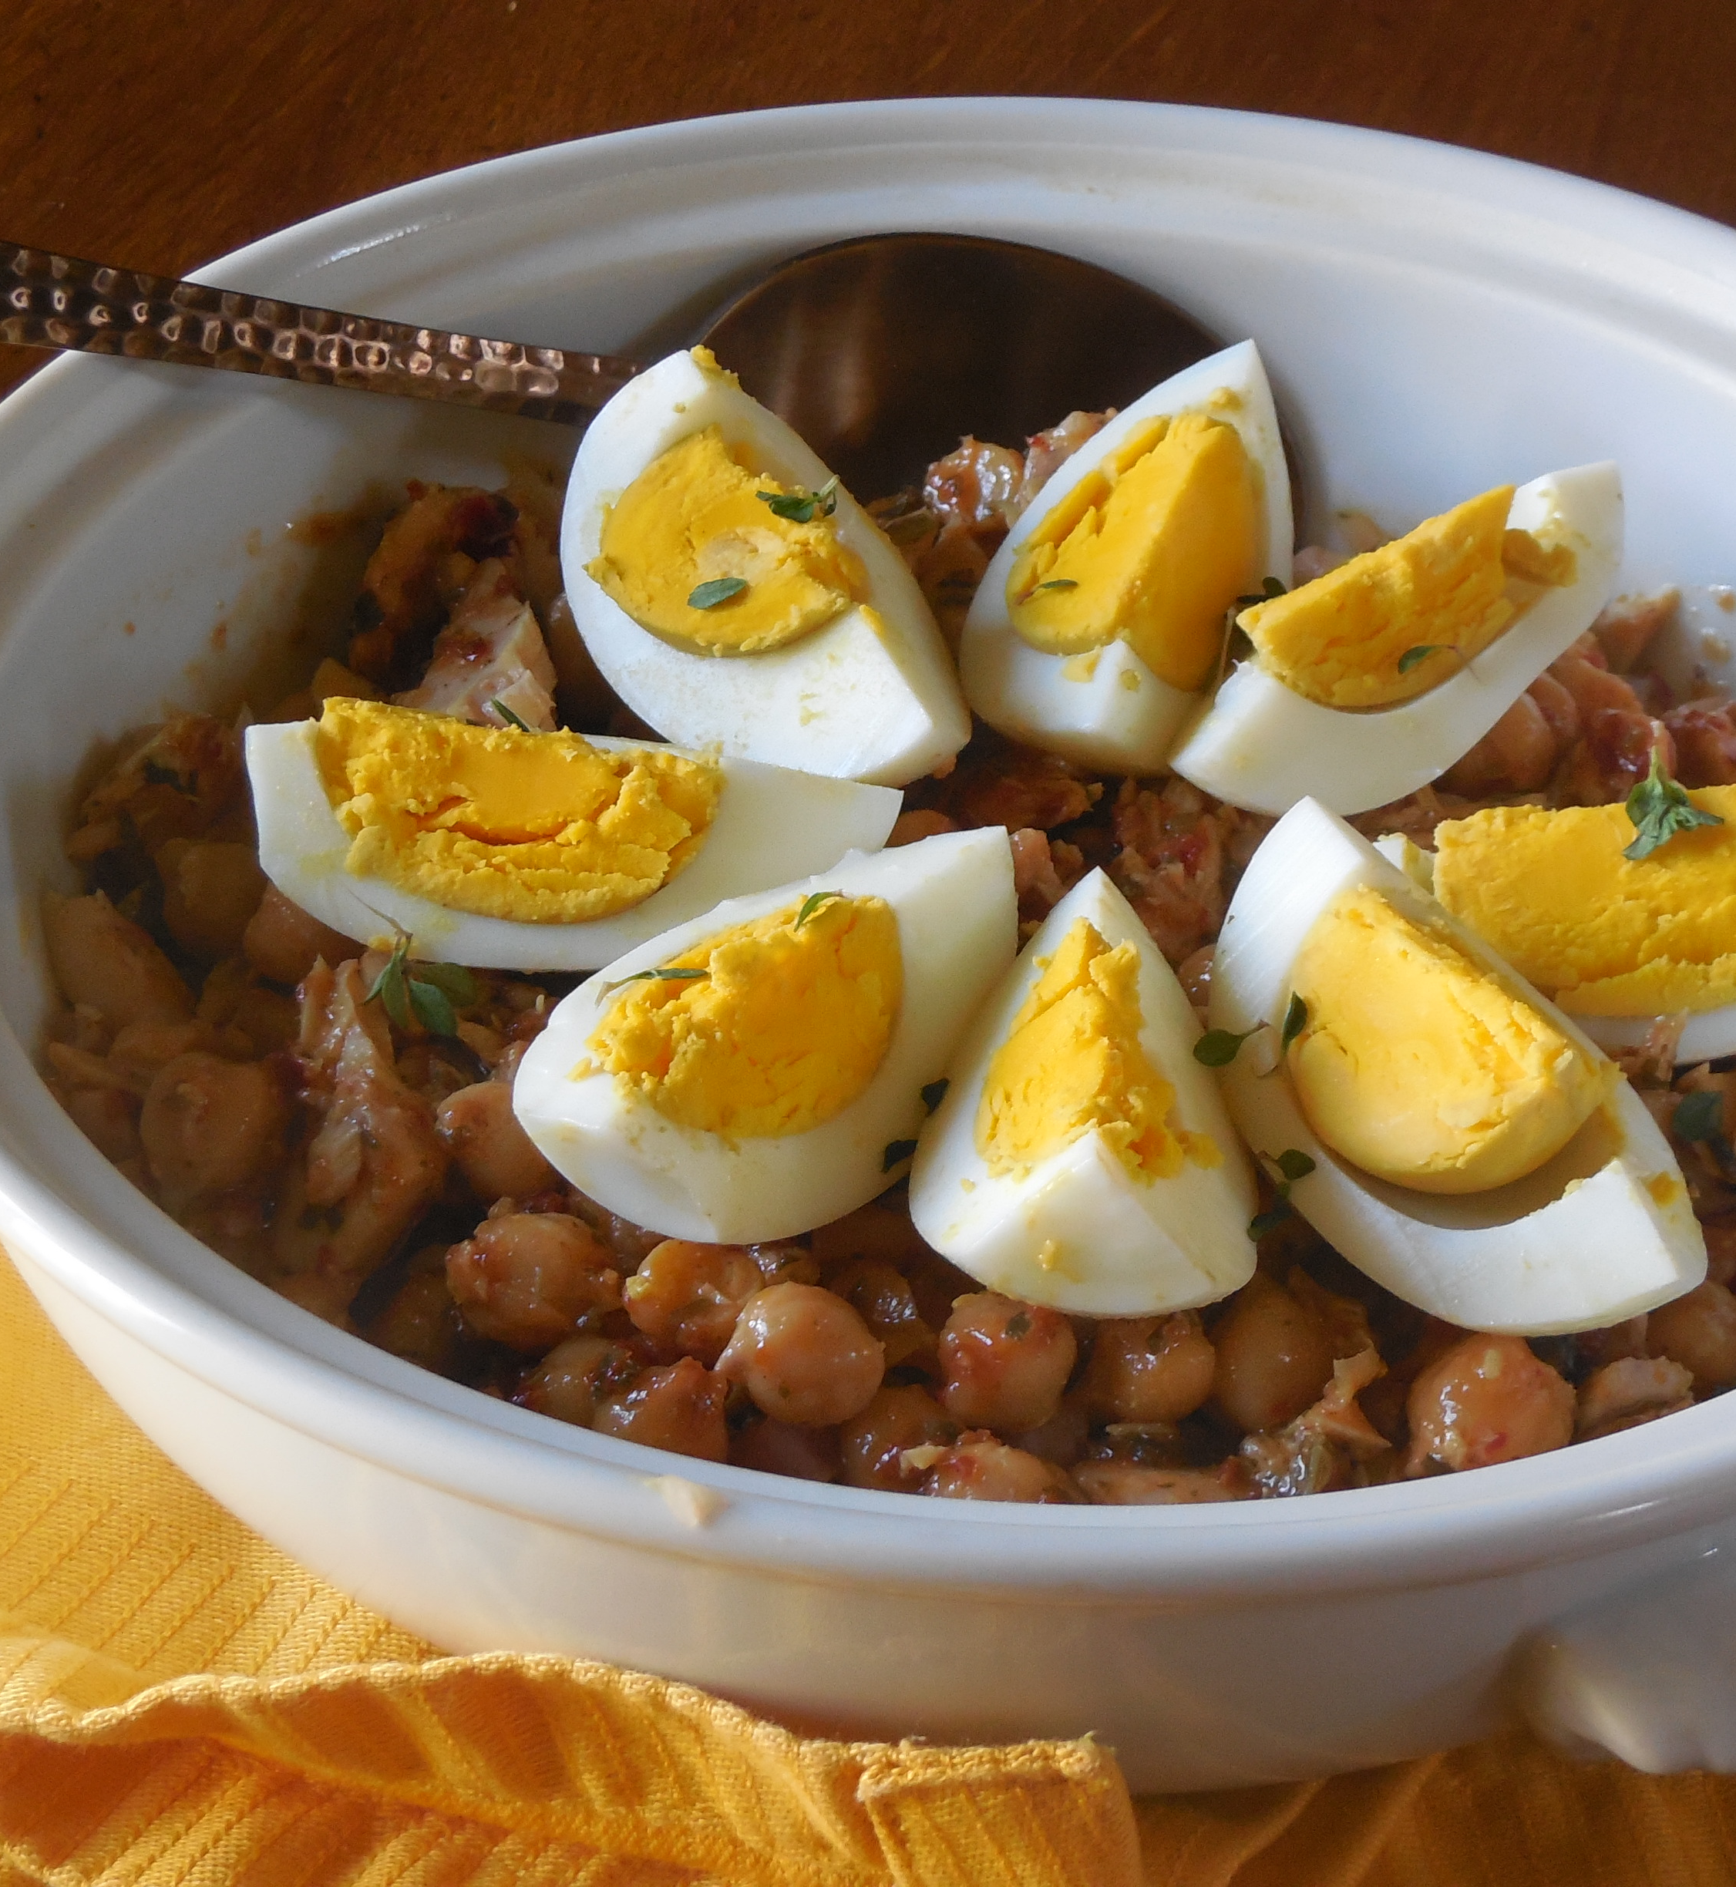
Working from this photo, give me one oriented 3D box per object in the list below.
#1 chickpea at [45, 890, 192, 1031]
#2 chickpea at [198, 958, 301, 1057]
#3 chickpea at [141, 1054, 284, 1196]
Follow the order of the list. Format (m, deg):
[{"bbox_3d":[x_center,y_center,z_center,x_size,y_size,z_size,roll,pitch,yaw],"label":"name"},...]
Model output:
[{"bbox_3d":[-0.064,0.001,0.445,0.012,0.011,0.012,1,38,0],"label":"chickpea"},{"bbox_3d":[-0.053,0.006,0.446,0.010,0.010,0.010,1,38,0],"label":"chickpea"},{"bbox_3d":[-0.054,0.015,0.428,0.012,0.012,0.012,1,38,0],"label":"chickpea"}]

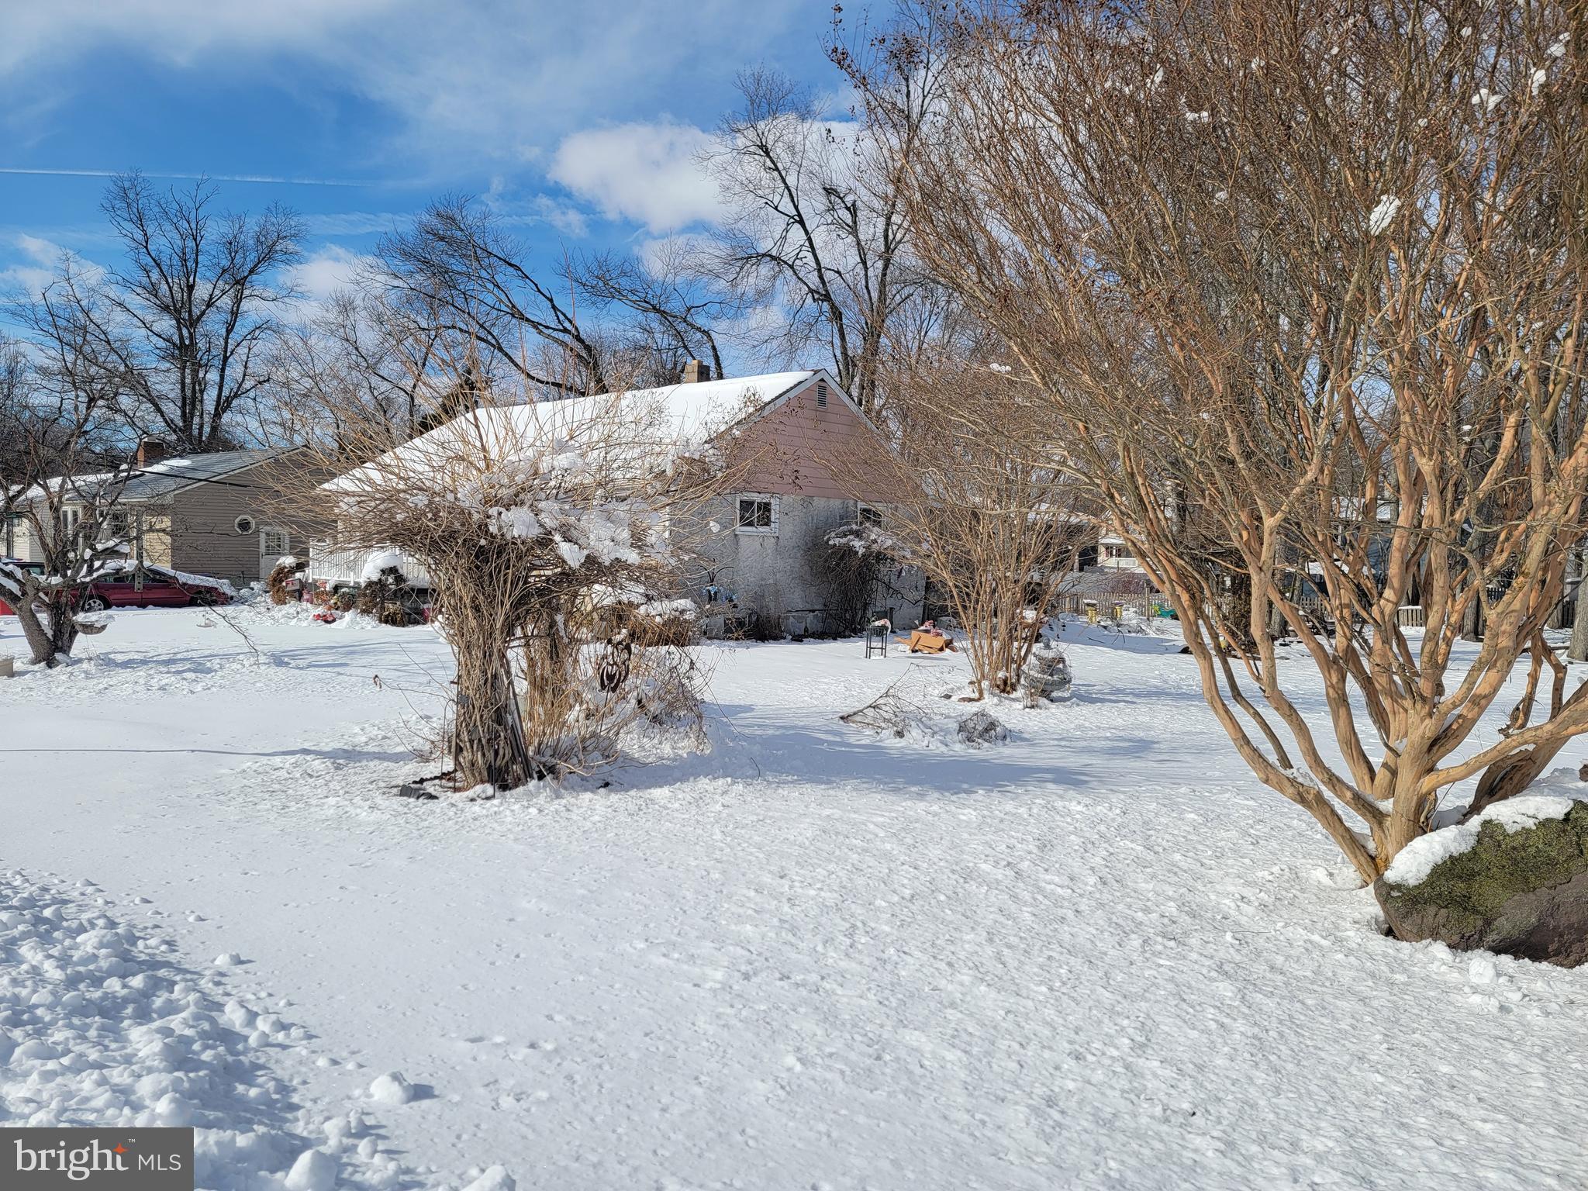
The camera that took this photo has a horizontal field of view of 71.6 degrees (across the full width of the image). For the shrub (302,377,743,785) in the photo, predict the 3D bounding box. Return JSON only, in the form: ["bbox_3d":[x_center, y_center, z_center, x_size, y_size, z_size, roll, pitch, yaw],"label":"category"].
[{"bbox_3d":[-2.095,-0.165,8.249,3.138,2.898,2.800,0,2,0],"label":"shrub"}]

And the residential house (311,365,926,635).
[{"bbox_3d":[-3.958,-2.364,27.881,11.400,6.250,11.180,1,2,35],"label":"residential house"}]

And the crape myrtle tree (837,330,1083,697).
[{"bbox_3d":[1.958,-0.885,12.717,2.985,4.062,2.900,0,2,0],"label":"crape myrtle tree"}]

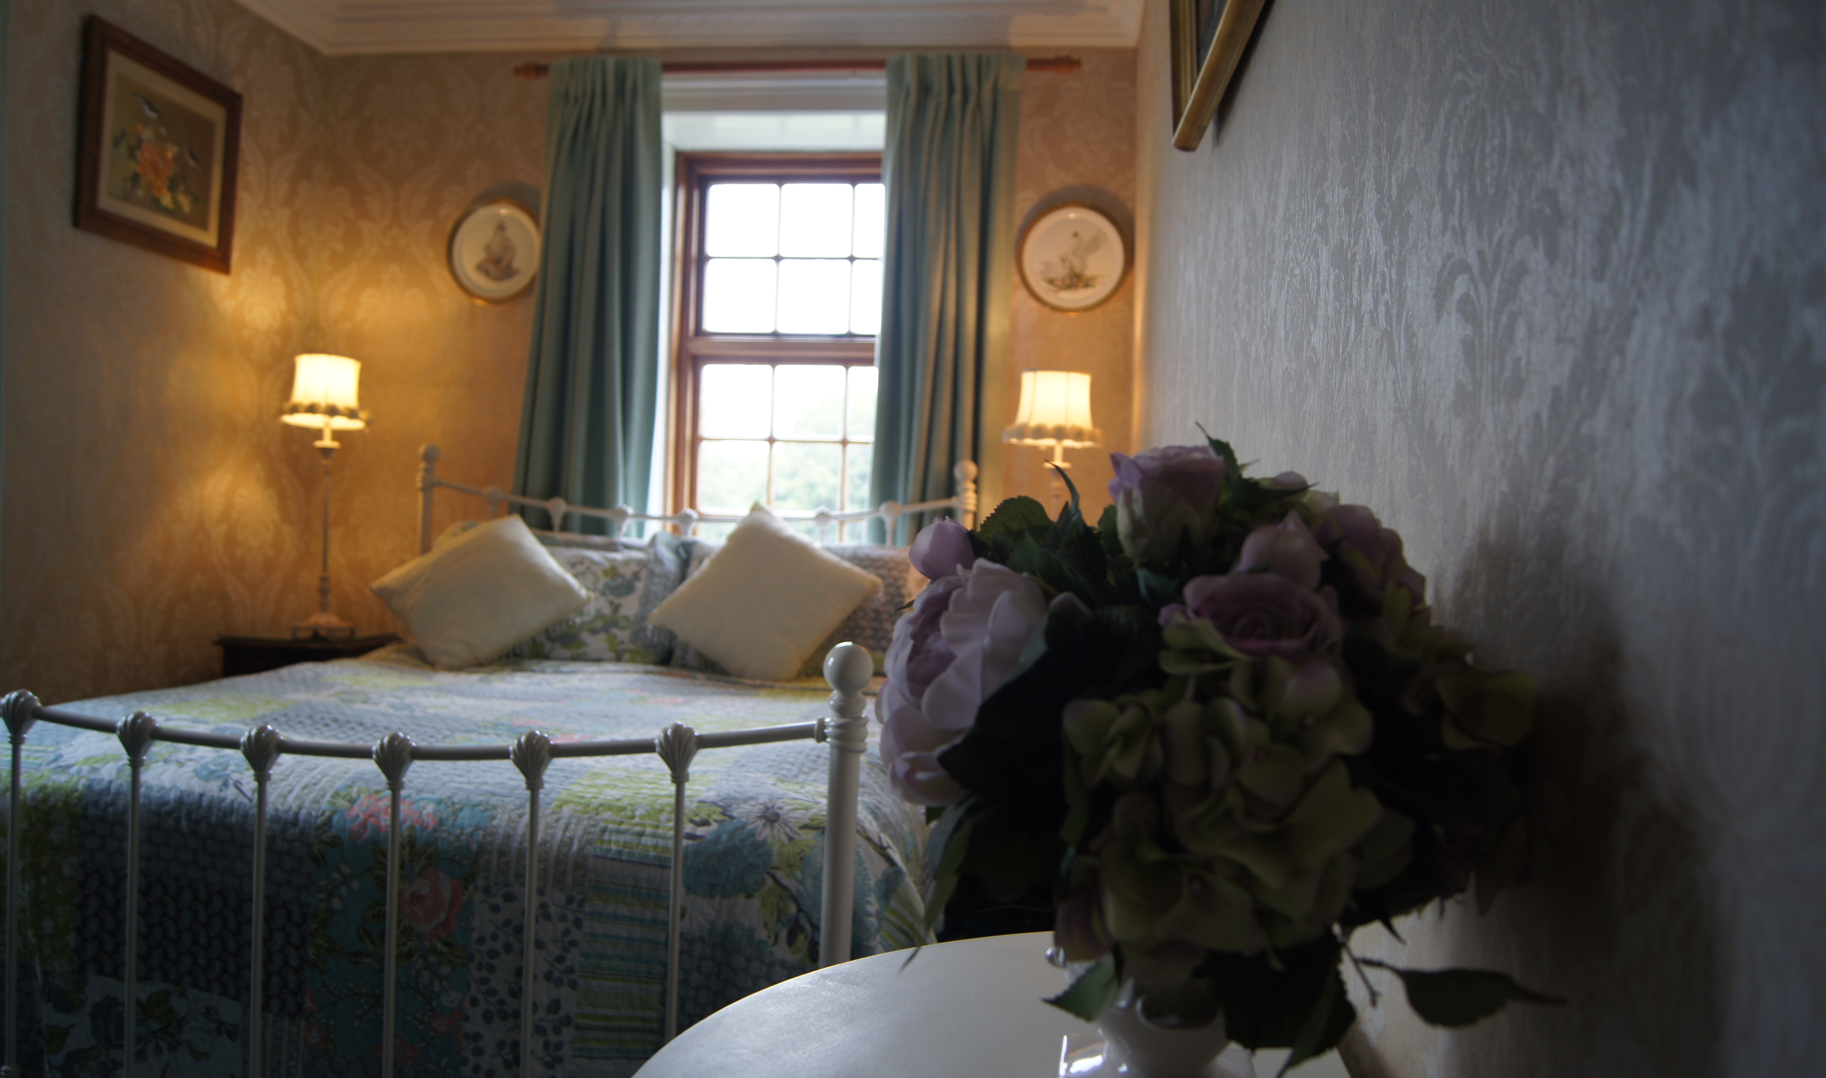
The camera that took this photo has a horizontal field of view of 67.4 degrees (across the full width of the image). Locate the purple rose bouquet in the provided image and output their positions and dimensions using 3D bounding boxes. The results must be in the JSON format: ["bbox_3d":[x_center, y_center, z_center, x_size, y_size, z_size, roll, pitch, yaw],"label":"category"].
[{"bbox_3d":[0.141,0.100,0.640,0.300,0.290,0.275,2,2,7],"label":"purple rose bouquet"}]

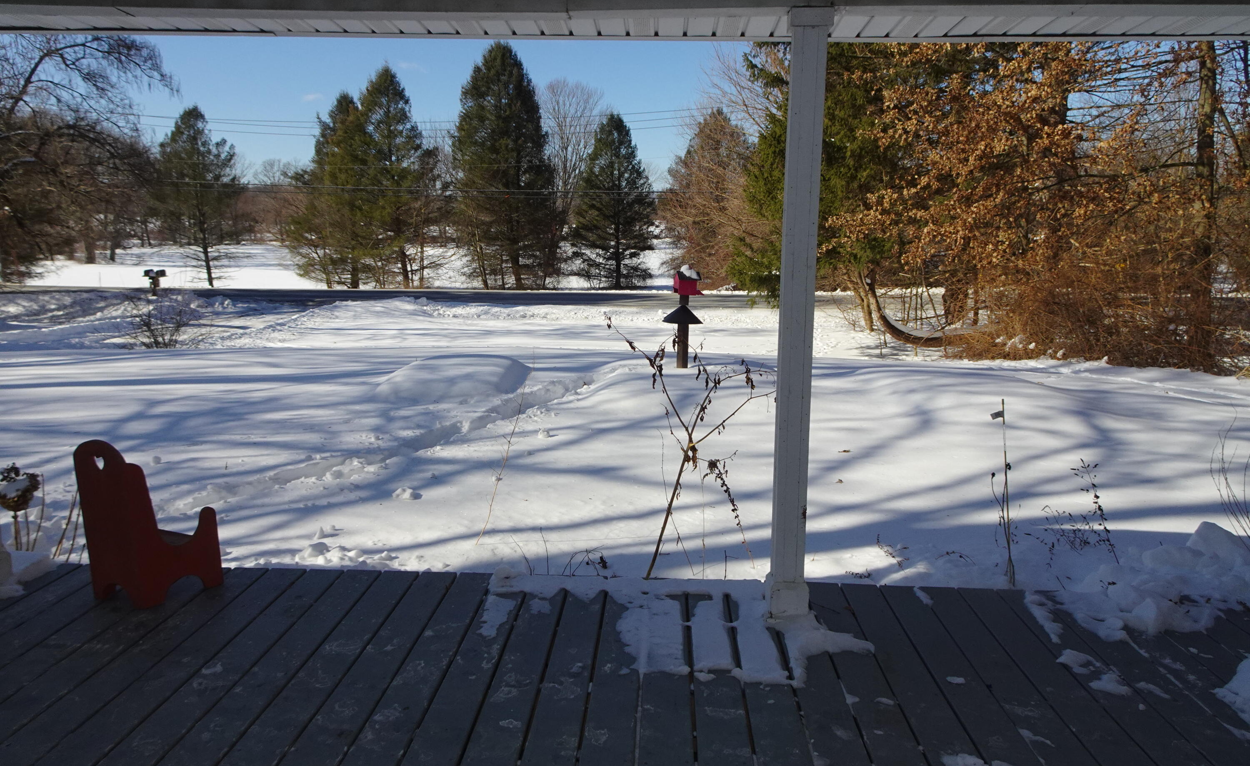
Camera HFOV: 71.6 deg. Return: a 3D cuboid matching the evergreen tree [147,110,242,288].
[{"bbox_3d":[-20.777,-8.900,41.765,4.471,8.541,4.471,-5,11,-26],"label":"evergreen tree"}]

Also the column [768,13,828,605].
[{"bbox_3d":[0.583,-0.189,2.908,0.133,1.996,0.133,1,9,3],"label":"column"}]

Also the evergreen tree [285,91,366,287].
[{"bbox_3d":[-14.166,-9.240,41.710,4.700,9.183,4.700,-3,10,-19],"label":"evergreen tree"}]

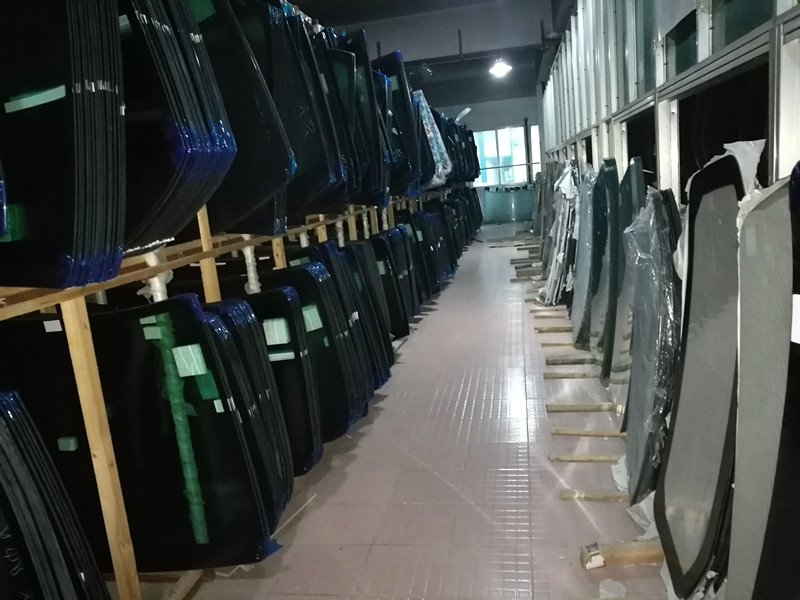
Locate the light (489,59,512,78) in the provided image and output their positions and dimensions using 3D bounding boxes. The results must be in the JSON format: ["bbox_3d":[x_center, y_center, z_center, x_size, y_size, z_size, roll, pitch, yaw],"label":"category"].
[{"bbox_3d":[1.742,-3.991,10.781,0.400,0.270,0.400,-4,11,12],"label":"light"}]

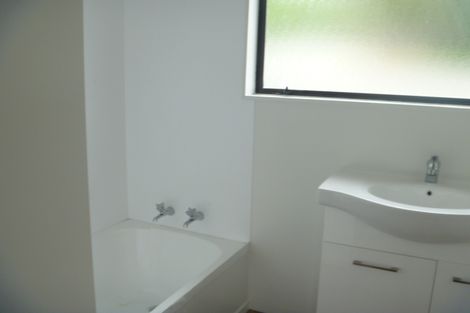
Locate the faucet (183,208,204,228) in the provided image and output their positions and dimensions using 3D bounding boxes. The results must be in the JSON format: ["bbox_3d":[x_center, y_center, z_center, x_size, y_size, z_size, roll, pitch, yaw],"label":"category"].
[{"bbox_3d":[-0.218,0.315,2.411,0.057,0.094,0.152,7,12,25],"label":"faucet"}]

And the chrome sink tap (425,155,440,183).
[{"bbox_3d":[0.791,0.049,1.826,0.048,0.114,0.130,7,12,25],"label":"chrome sink tap"}]

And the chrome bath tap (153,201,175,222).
[{"bbox_3d":[-0.391,0.297,2.492,0.057,0.094,0.152,7,12,25],"label":"chrome bath tap"}]

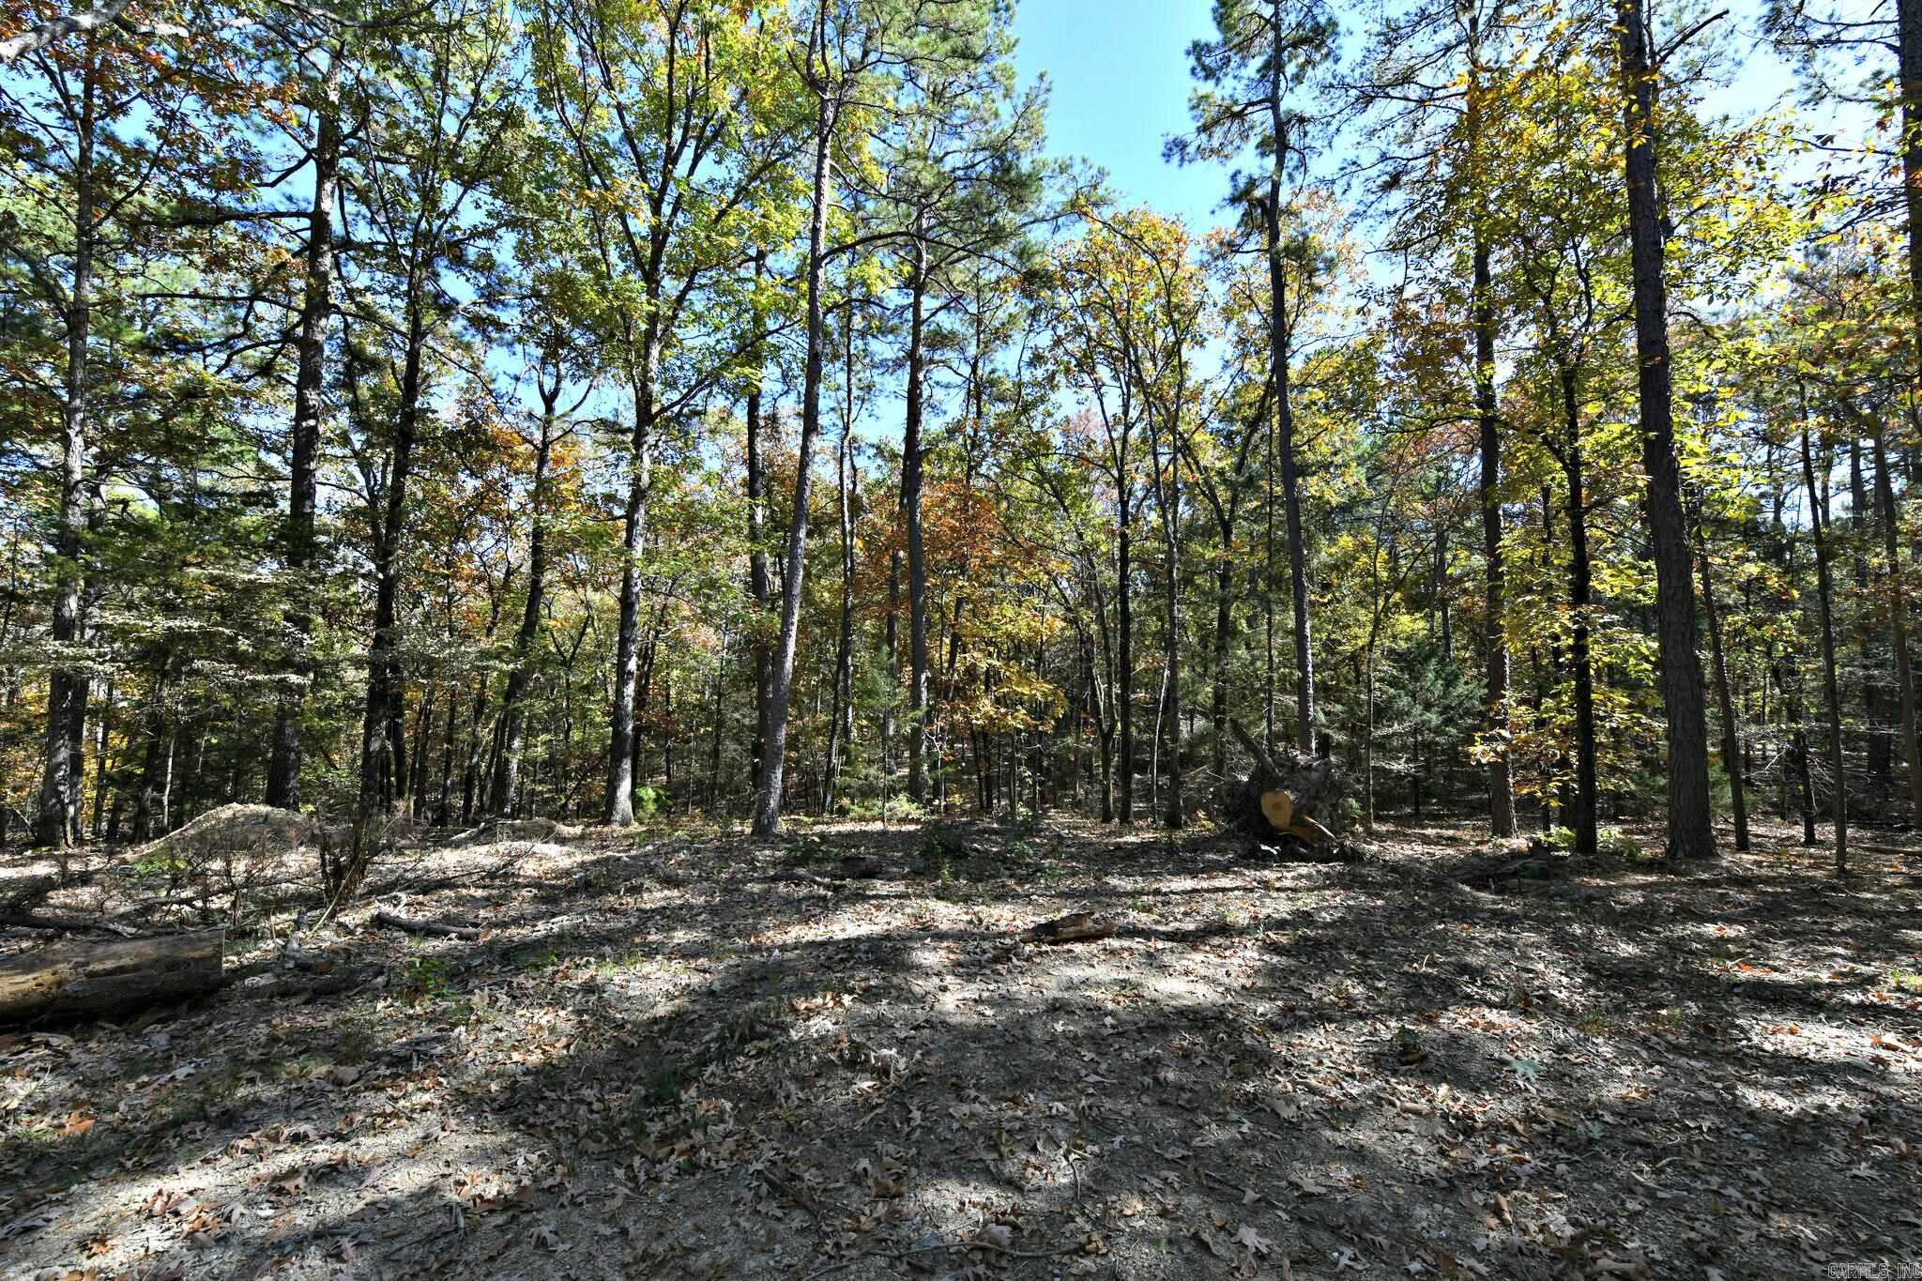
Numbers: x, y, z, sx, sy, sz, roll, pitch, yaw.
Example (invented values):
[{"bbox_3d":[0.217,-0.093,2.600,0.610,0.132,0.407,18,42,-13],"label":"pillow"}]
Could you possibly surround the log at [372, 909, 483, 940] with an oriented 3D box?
[{"bbox_3d":[-3.520,1.889,4.925,0.987,0.110,0.140,-1,-4,19],"label":"log"}]

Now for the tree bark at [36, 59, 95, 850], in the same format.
[{"bbox_3d":[-10.003,-2.259,8.408,0.250,9.072,0.250,-2,-4,0],"label":"tree bark"}]

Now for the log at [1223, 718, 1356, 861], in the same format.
[{"bbox_3d":[3.417,1.568,7.800,1.300,1.350,1.150,-2,-5,23],"label":"log"}]

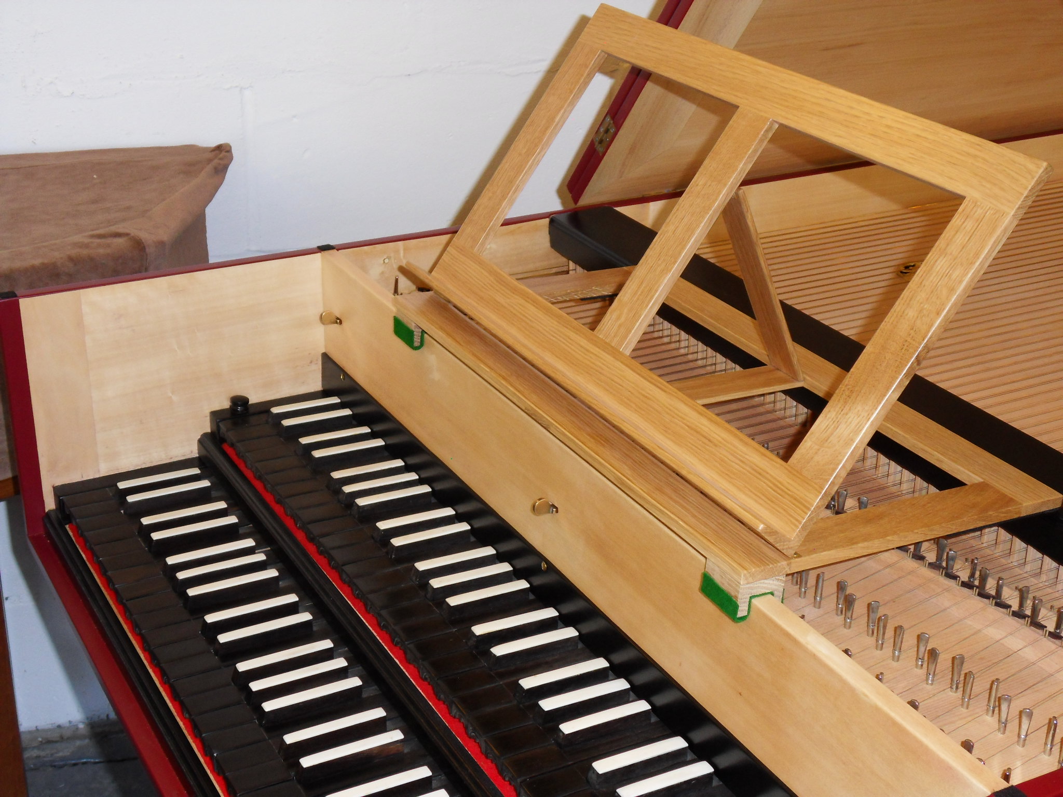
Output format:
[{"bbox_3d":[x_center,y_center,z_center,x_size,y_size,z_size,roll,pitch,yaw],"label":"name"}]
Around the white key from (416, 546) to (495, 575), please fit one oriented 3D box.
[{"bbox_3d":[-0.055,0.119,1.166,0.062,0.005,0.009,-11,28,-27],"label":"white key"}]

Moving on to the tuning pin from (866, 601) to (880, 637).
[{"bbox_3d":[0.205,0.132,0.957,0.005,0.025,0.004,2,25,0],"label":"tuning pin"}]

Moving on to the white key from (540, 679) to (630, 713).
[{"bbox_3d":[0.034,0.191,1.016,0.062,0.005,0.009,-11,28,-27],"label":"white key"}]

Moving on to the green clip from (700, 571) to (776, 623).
[{"bbox_3d":[0.119,0.111,0.913,0.030,0.017,0.034,-11,28,-27],"label":"green clip"}]

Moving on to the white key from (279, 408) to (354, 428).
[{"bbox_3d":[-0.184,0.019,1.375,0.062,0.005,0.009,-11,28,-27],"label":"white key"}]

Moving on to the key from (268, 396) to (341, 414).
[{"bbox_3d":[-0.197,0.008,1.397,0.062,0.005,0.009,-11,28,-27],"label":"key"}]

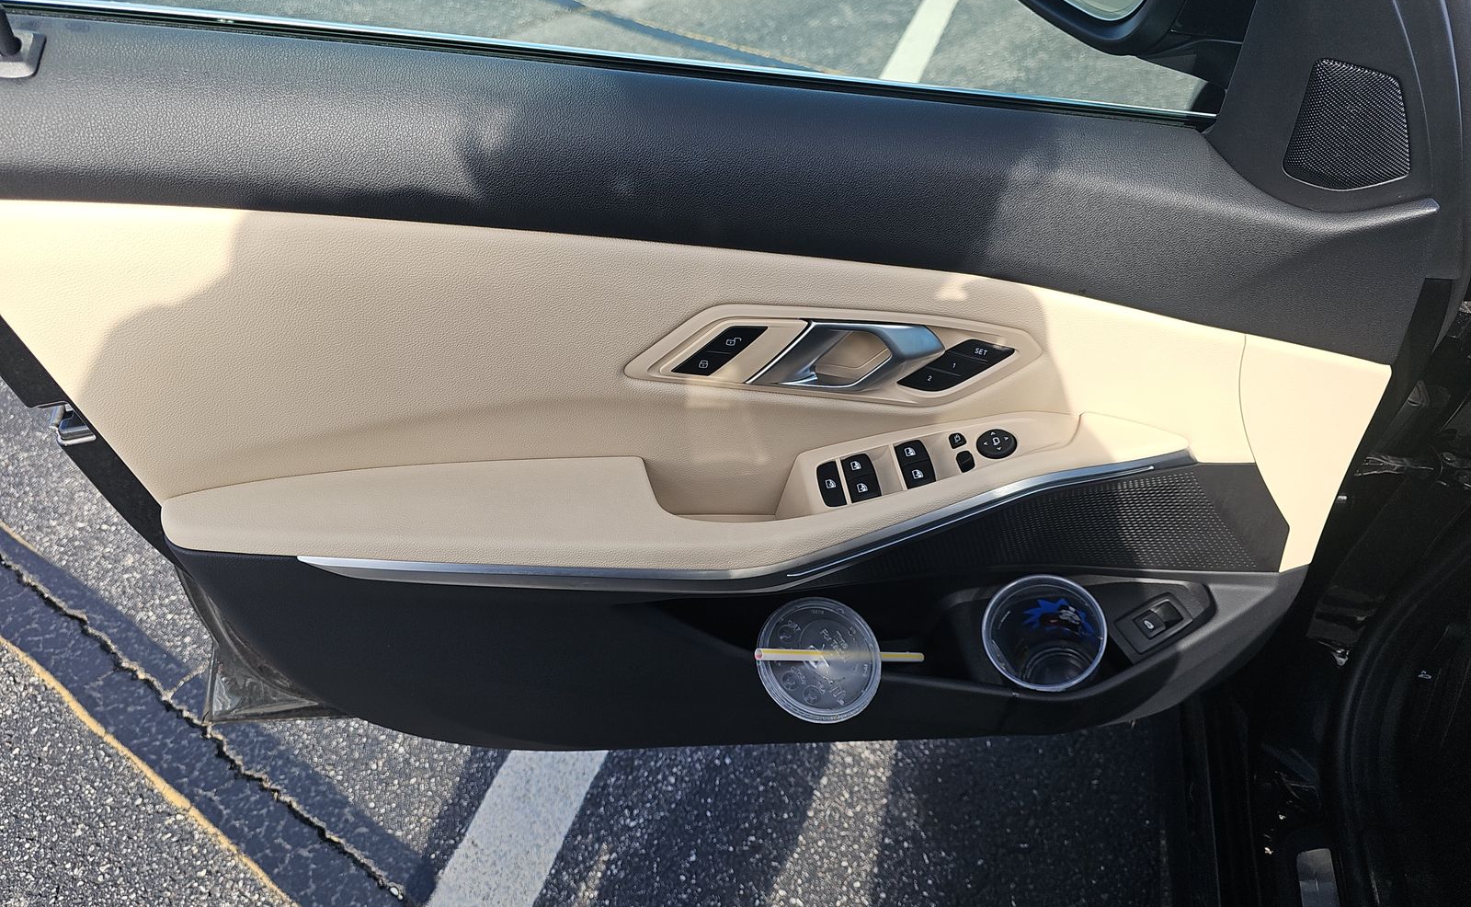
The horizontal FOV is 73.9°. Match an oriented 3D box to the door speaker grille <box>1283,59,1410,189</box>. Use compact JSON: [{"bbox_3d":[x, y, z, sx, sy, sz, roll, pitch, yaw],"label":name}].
[{"bbox_3d":[0.358,-0.189,0.565,0.073,0.070,0.013,16,42,13],"label":"door speaker grille"}]

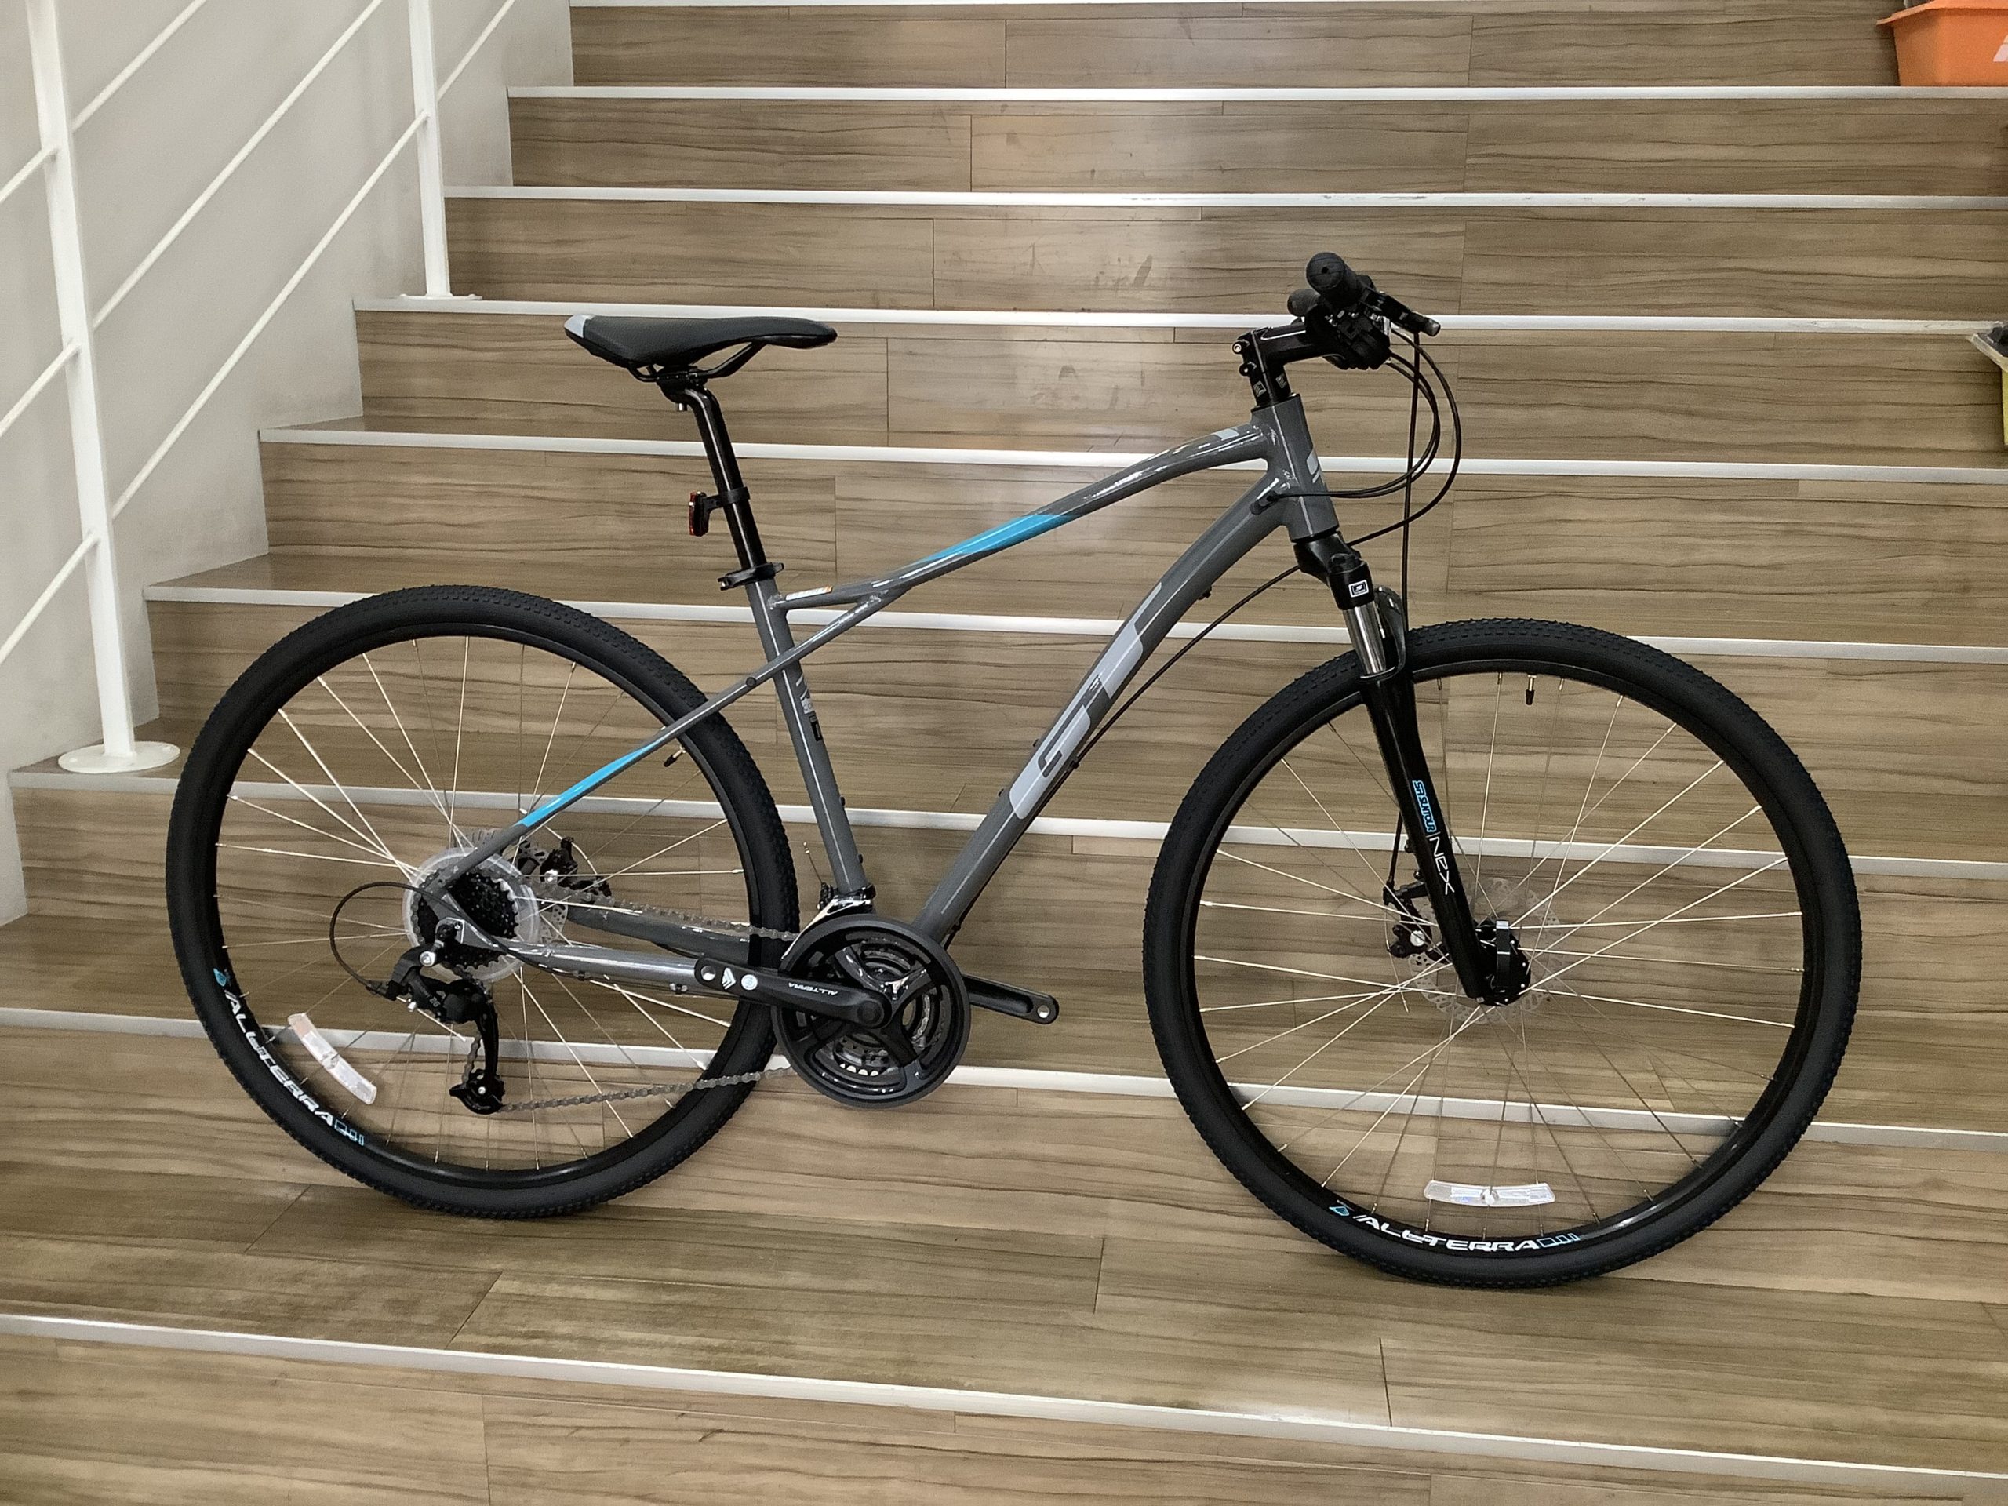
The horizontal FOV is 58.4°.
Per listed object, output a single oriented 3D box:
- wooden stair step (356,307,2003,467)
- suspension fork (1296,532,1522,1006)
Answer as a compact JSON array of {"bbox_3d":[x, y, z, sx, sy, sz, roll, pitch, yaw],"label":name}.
[{"bbox_3d":[0.268,-0.635,2.996,2.670,0.196,0.289,2,14,6],"label":"wooden stair step"},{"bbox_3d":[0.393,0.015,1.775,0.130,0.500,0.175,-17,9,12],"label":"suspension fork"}]

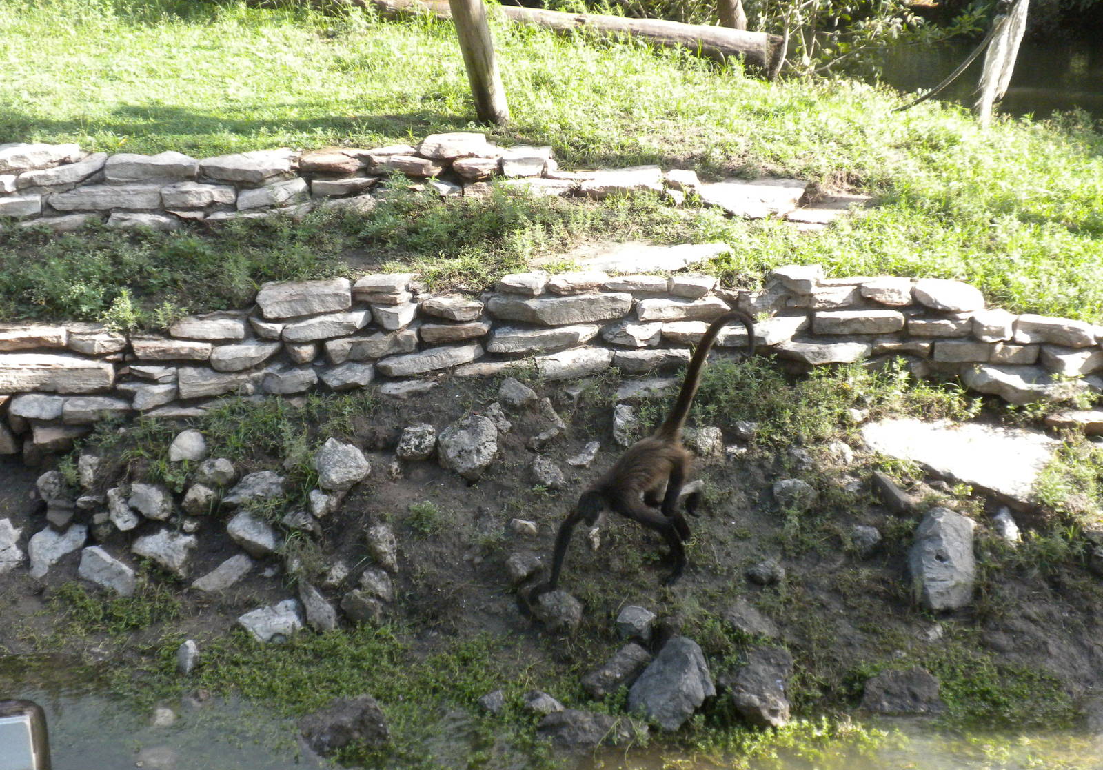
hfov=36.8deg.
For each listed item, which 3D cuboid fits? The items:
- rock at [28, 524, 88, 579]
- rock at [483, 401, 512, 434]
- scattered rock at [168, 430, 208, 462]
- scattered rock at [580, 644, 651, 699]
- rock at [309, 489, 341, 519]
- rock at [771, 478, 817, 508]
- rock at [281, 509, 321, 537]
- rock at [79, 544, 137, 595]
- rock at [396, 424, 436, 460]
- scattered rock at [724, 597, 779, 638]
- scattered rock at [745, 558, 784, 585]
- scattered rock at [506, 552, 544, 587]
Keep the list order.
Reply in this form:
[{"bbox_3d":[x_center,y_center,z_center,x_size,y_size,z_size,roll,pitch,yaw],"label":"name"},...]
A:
[{"bbox_3d":[-1.955,0.657,6.560,0.235,0.207,0.153,0,18,0],"label":"rock"},{"bbox_3d":[-0.240,0.145,7.320,0.123,0.116,0.113,-1,20,-2],"label":"rock"},{"bbox_3d":[-1.497,0.252,6.821,0.160,0.125,0.136,0,18,0],"label":"scattered rock"},{"bbox_3d":[0.252,1.121,6.500,0.125,0.110,0.315,34,52,32],"label":"scattered rock"},{"bbox_3d":[-0.973,0.512,7.129,0.138,0.092,0.127,-3,20,-8],"label":"rock"},{"bbox_3d":[1.038,0.466,7.090,0.185,0.115,0.140,0,32,0],"label":"rock"},{"bbox_3d":[-1.076,0.593,7.100,0.170,0.090,0.110,22,42,26],"label":"rock"},{"bbox_3d":[-1.863,0.779,6.950,0.265,0.110,0.130,30,50,29],"label":"rock"},{"bbox_3d":[-0.547,0.232,6.704,0.164,0.139,0.139,0,18,0],"label":"rock"},{"bbox_3d":[0.734,0.854,6.070,0.202,0.143,0.182,0,18,0],"label":"scattered rock"},{"bbox_3d":[0.803,0.700,6.217,0.149,0.098,0.126,0,18,0],"label":"scattered rock"},{"bbox_3d":[-0.110,0.753,6.796,0.149,0.097,0.129,0,20,-1],"label":"scattered rock"}]

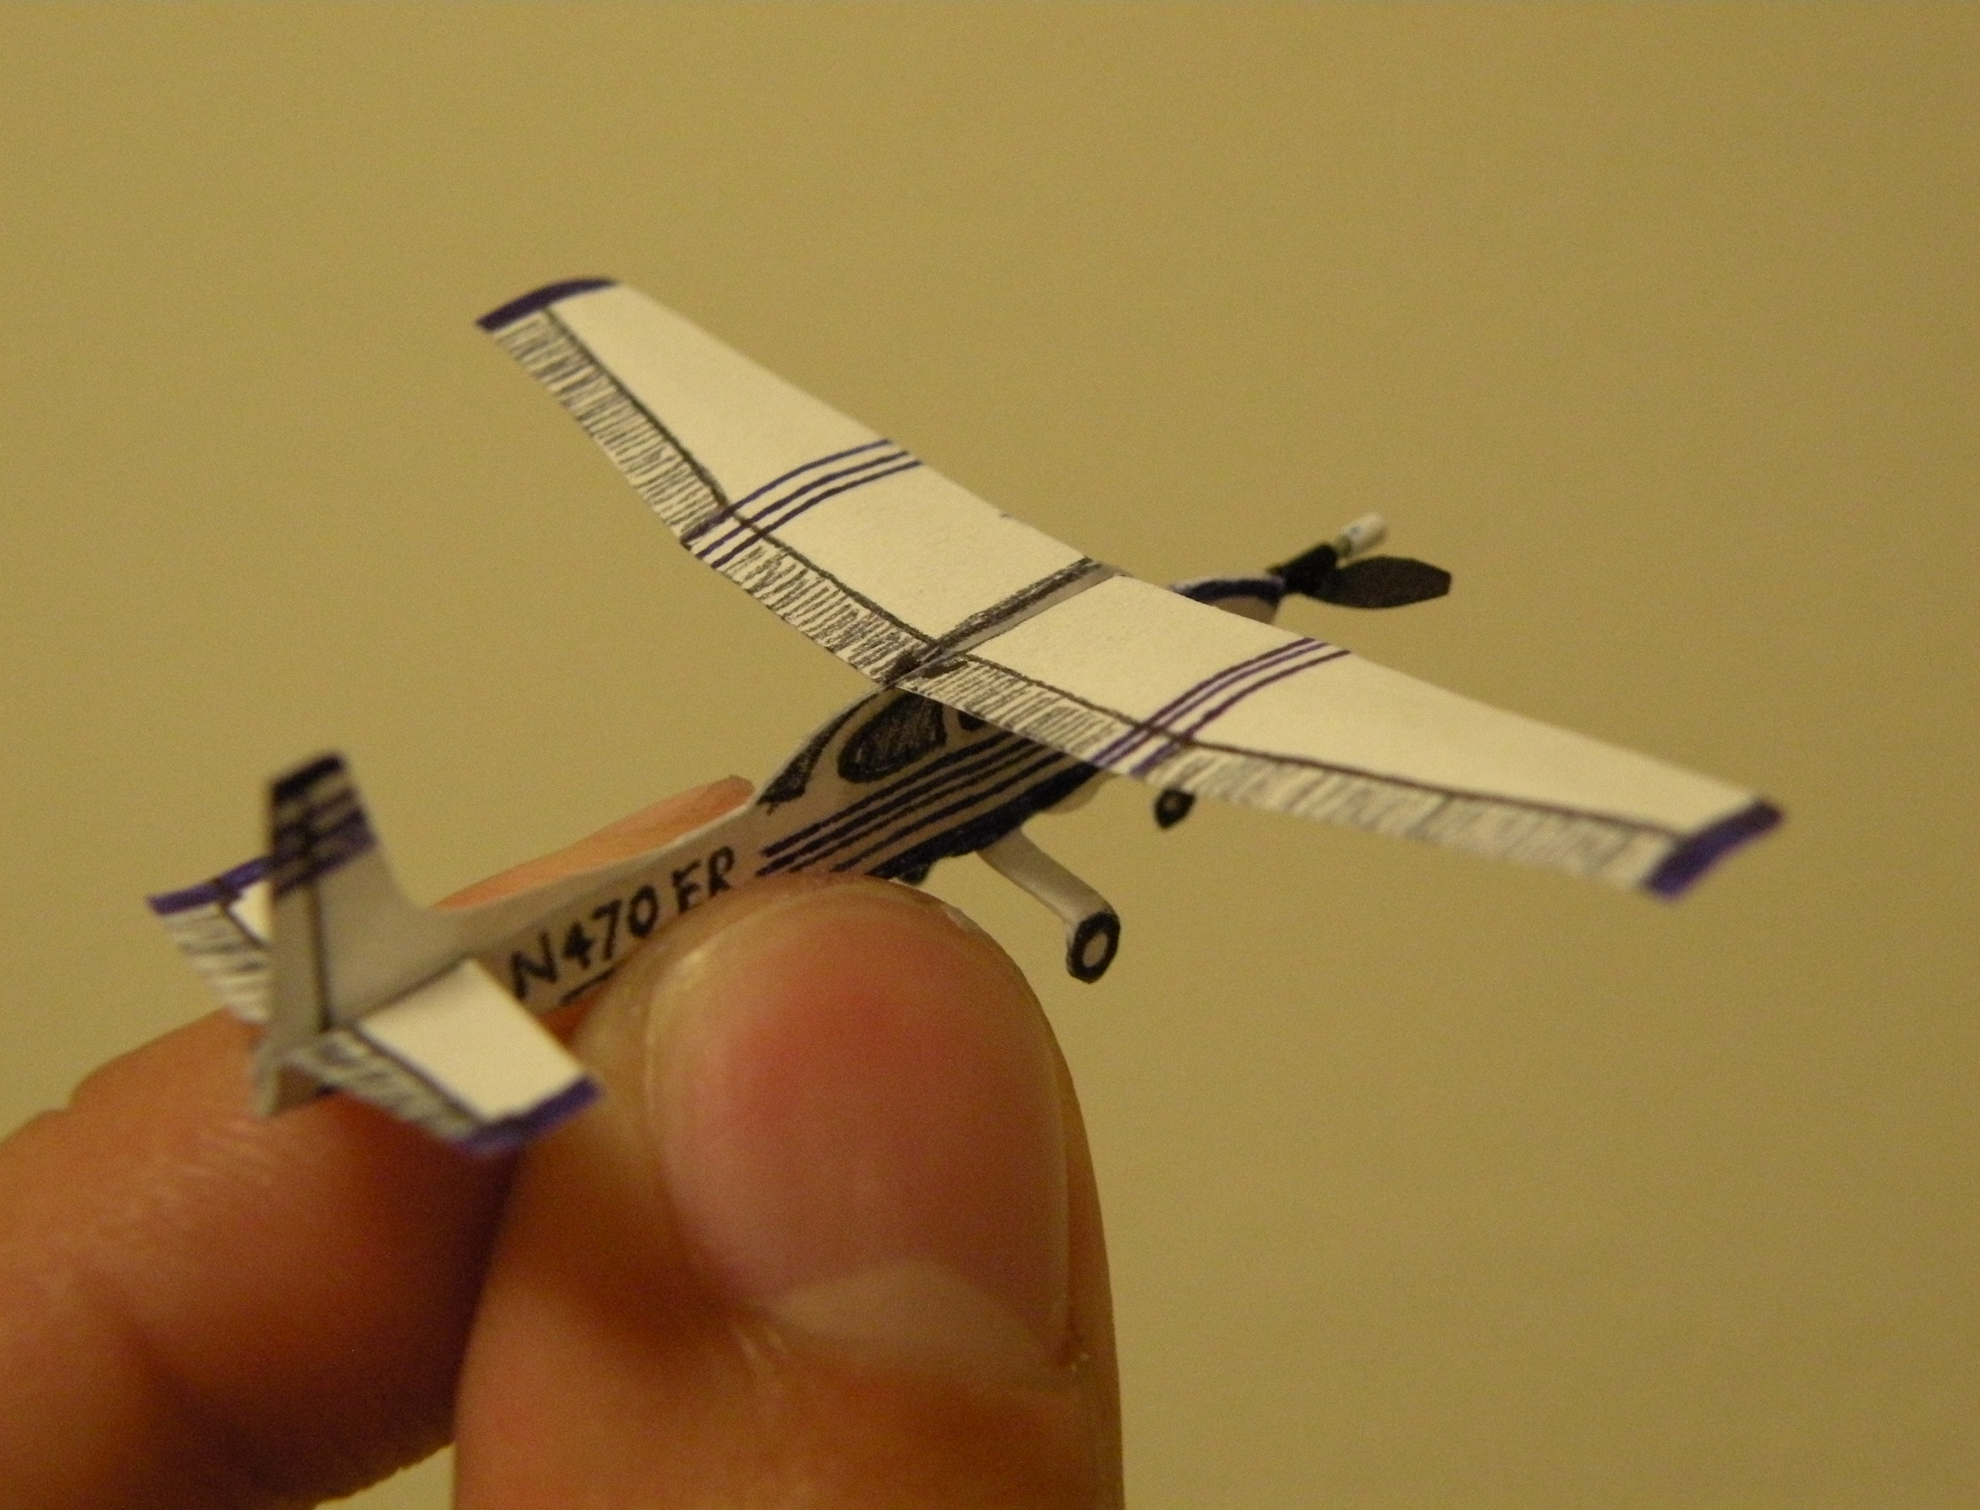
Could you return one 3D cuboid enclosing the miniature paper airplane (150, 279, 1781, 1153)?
[{"bbox_3d":[-0.002,-0.001,0.101,0.064,0.019,0.064,28,38,34],"label":"miniature paper airplane"}]

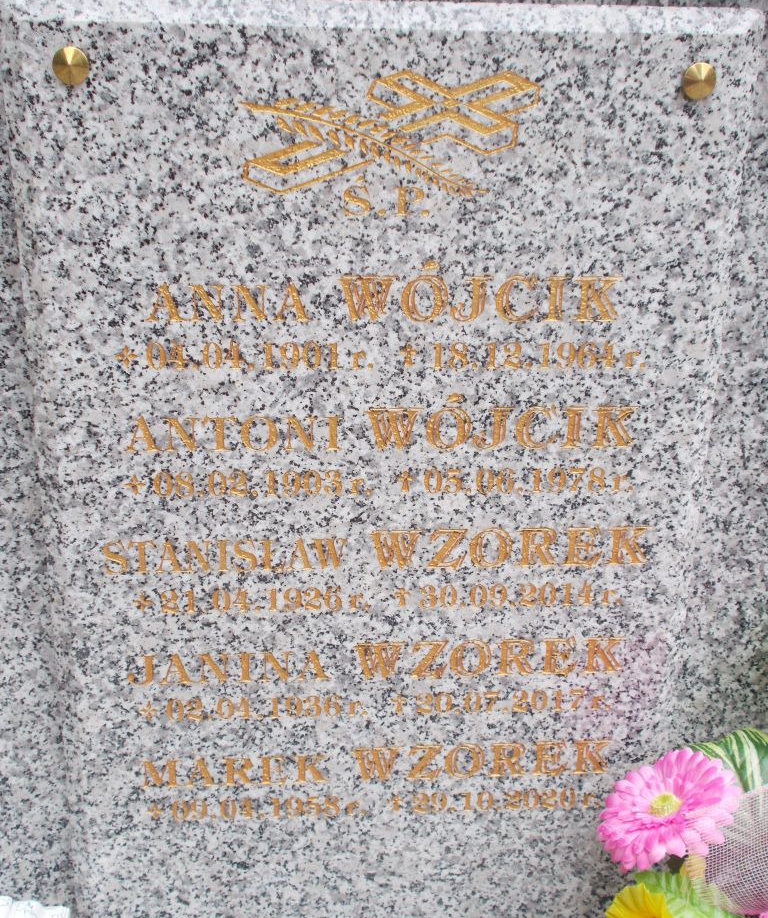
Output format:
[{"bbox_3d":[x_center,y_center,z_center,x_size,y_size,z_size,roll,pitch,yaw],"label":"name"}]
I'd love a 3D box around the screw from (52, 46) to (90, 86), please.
[{"bbox_3d":[-0.180,-0.227,0.665,0.021,0.021,0.007,0,22,-5],"label":"screw"}]

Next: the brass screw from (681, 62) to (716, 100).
[{"bbox_3d":[0.191,-0.228,0.697,0.021,0.021,0.007,0,22,-5],"label":"brass screw"}]

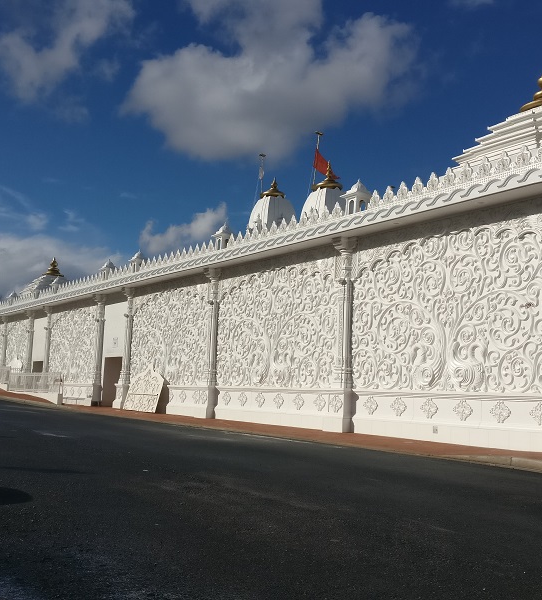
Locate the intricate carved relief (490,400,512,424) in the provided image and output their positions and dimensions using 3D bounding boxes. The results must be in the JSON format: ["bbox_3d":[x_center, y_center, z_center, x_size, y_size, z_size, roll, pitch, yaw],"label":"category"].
[{"bbox_3d":[6.259,3.065,17.628,0.060,0.620,0.650,9,-11,-37],"label":"intricate carved relief"}]

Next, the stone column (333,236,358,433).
[{"bbox_3d":[2.223,0.987,19.114,0.500,5.757,0.500,7,-10,-38],"label":"stone column"}]

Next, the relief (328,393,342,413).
[{"bbox_3d":[1.882,3.071,19.205,0.070,0.498,0.554,7,-10,-38],"label":"relief"}]

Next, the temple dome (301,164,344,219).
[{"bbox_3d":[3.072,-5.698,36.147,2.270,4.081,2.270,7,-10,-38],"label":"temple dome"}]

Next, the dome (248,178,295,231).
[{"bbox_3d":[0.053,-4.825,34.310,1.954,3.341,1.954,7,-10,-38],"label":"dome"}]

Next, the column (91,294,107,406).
[{"bbox_3d":[-8.736,2.525,32.991,0.500,5.683,0.500,7,-10,-38],"label":"column"}]

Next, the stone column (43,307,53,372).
[{"bbox_3d":[-16.328,3.859,46.616,0.520,6.608,0.780,9,-11,-37],"label":"stone column"}]

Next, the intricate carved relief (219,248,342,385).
[{"bbox_3d":[0.004,0.802,22.236,0.200,4.344,6.608,7,-10,-38],"label":"intricate carved relief"}]

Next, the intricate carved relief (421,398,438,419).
[{"bbox_3d":[4.778,3.278,19.508,0.060,0.620,0.650,9,-11,-37],"label":"intricate carved relief"}]

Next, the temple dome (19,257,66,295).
[{"bbox_3d":[-17.201,-1.825,50.253,3.293,3.027,3.293,7,-10,-38],"label":"temple dome"}]

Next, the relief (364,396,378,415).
[{"bbox_3d":[3.304,3.494,21.380,0.060,0.620,0.650,9,-11,-37],"label":"relief"}]

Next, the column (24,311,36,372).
[{"bbox_3d":[-18.684,4.184,49.611,0.520,6.560,0.780,9,-11,-37],"label":"column"}]

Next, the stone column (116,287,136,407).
[{"bbox_3d":[-8.217,2.721,36.305,0.520,6.736,0.780,9,-11,-37],"label":"stone column"}]

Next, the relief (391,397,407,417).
[{"bbox_3d":[4.050,3.379,20.434,0.060,0.620,0.650,9,-11,-37],"label":"relief"}]

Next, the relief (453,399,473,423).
[{"bbox_3d":[5.522,3.177,18.562,0.060,0.620,0.650,9,-11,-37],"label":"relief"}]

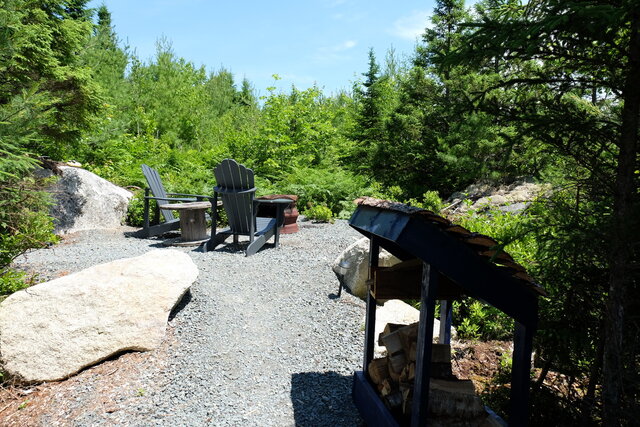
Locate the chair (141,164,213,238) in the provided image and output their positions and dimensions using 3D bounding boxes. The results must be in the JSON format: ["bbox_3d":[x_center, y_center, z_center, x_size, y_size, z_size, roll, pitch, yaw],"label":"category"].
[{"bbox_3d":[-1.926,-0.183,6.404,0.840,0.990,0.730,2,5,7],"label":"chair"}]

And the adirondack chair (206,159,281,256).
[{"bbox_3d":[-0.829,-0.081,5.548,0.730,0.990,0.840,4,6,28],"label":"adirondack chair"}]

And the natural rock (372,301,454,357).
[{"bbox_3d":[0.674,0.794,3.536,0.620,0.310,0.520,1,5,-6],"label":"natural rock"}]

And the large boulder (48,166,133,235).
[{"bbox_3d":[-3.381,-0.253,6.907,1.250,0.930,0.950,0,6,-17],"label":"large boulder"}]

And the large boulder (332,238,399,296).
[{"bbox_3d":[0.452,0.473,4.377,0.600,0.500,0.520,2,5,0],"label":"large boulder"}]

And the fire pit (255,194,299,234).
[{"bbox_3d":[-0.618,-0.002,6.726,0.600,0.530,0.580,2,5,0],"label":"fire pit"}]

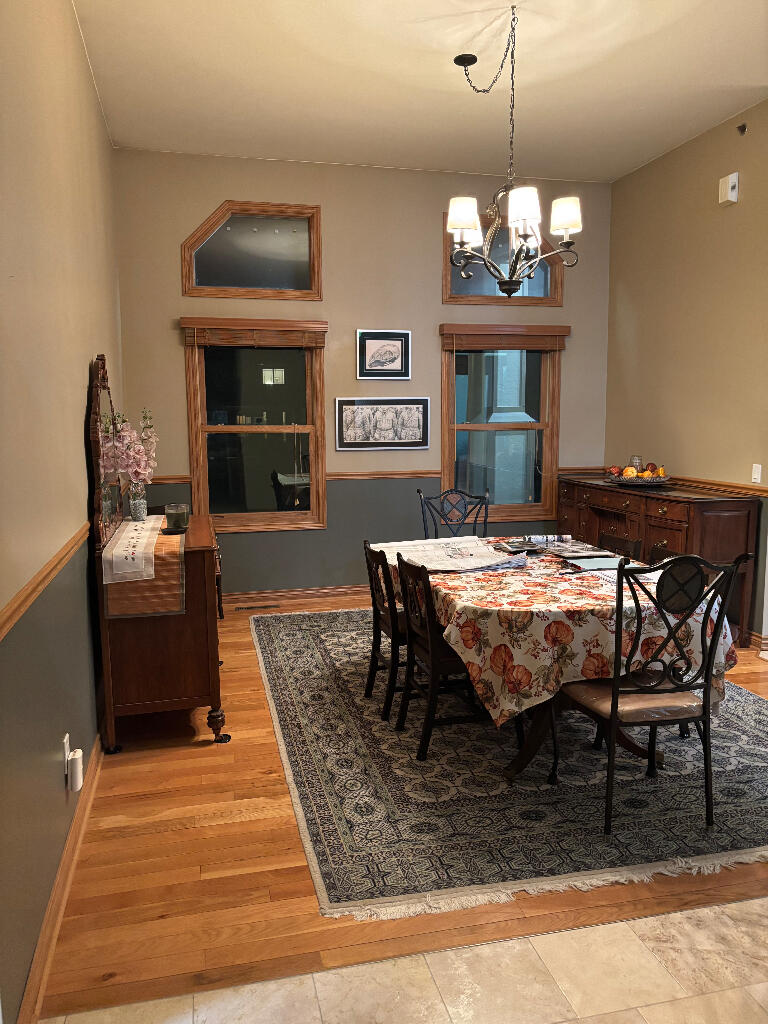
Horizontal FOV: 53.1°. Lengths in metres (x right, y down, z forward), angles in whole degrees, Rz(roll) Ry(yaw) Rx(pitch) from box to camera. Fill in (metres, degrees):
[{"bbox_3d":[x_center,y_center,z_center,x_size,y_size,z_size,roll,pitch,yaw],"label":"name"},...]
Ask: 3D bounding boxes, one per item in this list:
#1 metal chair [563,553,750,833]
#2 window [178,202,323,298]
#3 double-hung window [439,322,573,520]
[{"bbox_3d":[0.953,0.609,2.822,0.490,1.015,0.530,-2,8,-10],"label":"metal chair"},{"bbox_3d":[-0.969,-1.945,5.717,1.034,0.697,0.060,-2,8,-13],"label":"window"},{"bbox_3d":[0.968,-0.700,6.286,1.080,1.593,0.120,-2,8,-13],"label":"double-hung window"}]

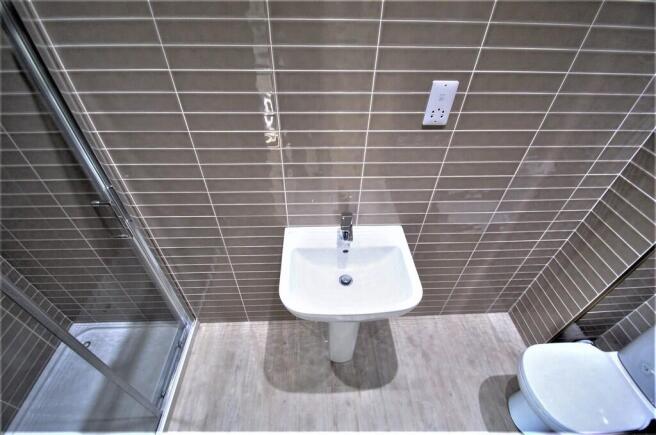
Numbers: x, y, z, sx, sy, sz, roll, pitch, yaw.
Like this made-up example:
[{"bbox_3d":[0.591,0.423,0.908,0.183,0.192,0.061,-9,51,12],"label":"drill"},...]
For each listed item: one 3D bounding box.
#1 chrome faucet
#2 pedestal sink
[{"bbox_3d":[0.083,0.064,1.177,0.047,0.128,0.114,-1,40,-3],"label":"chrome faucet"},{"bbox_3d":[0.079,0.509,1.387,0.551,0.826,0.457,-1,40,-3],"label":"pedestal sink"}]

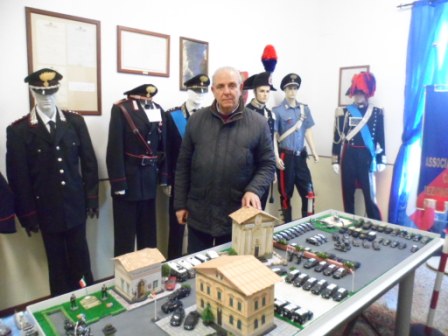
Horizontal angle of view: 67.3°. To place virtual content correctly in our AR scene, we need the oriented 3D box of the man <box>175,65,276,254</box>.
[{"bbox_3d":[0.006,0.251,2.156,0.620,1.741,0.440,1,9,4],"label":"man"}]

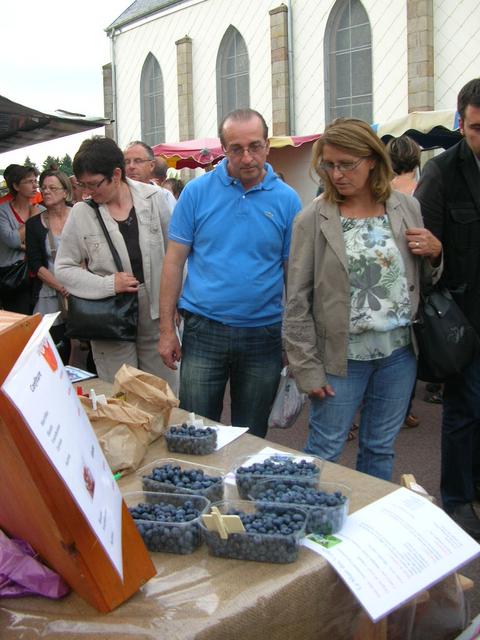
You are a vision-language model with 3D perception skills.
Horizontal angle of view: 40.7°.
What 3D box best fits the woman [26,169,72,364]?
[{"bbox_3d":[-1.133,-0.149,4.132,0.430,1.598,0.290,-3,10,-8],"label":"woman"}]

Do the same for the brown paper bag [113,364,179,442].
[{"bbox_3d":[-0.257,0.216,1.665,0.155,0.170,0.120,2,11,20],"label":"brown paper bag"}]

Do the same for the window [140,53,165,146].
[{"bbox_3d":[-2.591,-6.326,19.903,0.300,3.550,1.263,-10,13,-41],"label":"window"}]

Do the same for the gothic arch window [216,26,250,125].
[{"bbox_3d":[-0.104,-5.925,17.213,0.300,3.550,1.316,-10,13,-41],"label":"gothic arch window"}]

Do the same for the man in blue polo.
[{"bbox_3d":[-0.033,0.066,2.489,0.510,1.687,0.330,-2,10,-3],"label":"man in blue polo"}]

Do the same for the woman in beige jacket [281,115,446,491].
[{"bbox_3d":[0.448,0.101,2.386,0.510,1.628,0.350,0,10,8],"label":"woman in beige jacket"}]

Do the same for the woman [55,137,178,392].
[{"bbox_3d":[-0.499,0.061,2.750,0.490,1.631,0.380,-2,10,-2],"label":"woman"}]

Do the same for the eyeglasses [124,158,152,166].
[{"bbox_3d":[-0.568,-0.881,3.620,0.140,0.042,0.130,4,12,29],"label":"eyeglasses"}]

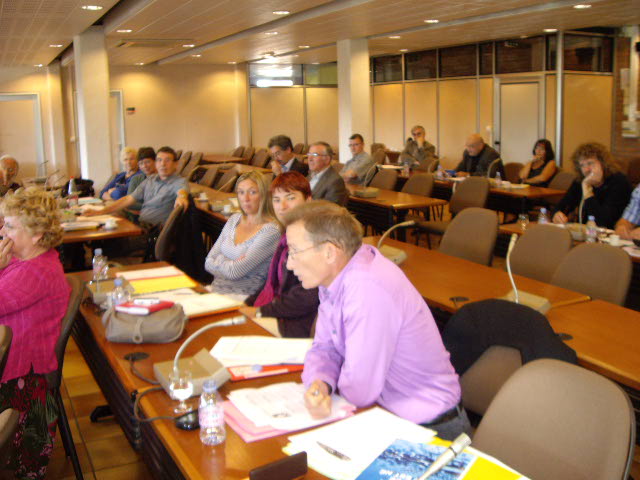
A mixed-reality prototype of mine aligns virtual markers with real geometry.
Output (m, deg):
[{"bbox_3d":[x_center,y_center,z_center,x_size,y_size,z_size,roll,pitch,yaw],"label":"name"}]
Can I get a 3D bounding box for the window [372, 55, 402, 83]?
[{"bbox_3d":[1.456,-3.660,15.136,0.060,0.580,1.180,-7,12,-26],"label":"window"}]

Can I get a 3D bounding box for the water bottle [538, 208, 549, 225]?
[{"bbox_3d":[1.456,-0.127,4.590,0.064,0.168,0.064,-7,12,-26],"label":"water bottle"}]

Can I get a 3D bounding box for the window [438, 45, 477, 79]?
[{"bbox_3d":[2.519,-3.221,12.759,0.060,0.513,1.093,-6,11,-26],"label":"window"}]

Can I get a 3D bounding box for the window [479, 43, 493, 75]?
[{"bbox_3d":[2.869,-3.109,12.083,0.060,0.513,0.375,-6,11,-26],"label":"window"}]

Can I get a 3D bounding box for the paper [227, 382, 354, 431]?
[{"bbox_3d":[-0.079,0.439,1.940,0.290,0.020,0.270,-6,11,-26],"label":"paper"}]

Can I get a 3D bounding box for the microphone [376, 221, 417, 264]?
[{"bbox_3d":[0.405,0.004,3.920,0.290,0.205,0.210,-6,11,-26],"label":"microphone"}]

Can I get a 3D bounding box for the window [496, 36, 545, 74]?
[{"bbox_3d":[3.162,-2.943,11.172,0.060,0.580,1.180,-6,11,-26],"label":"window"}]

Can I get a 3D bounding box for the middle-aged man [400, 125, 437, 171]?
[{"bbox_3d":[1.378,-0.979,10.226,0.560,1.320,0.700,8,14,41],"label":"middle-aged man"}]

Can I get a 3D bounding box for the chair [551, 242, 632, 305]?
[{"bbox_3d":[1.210,0.452,3.514,0.600,0.880,0.500,-7,12,-26],"label":"chair"}]

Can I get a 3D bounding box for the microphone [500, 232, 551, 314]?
[{"bbox_3d":[0.820,0.132,2.847,0.220,0.305,0.210,-6,11,-26],"label":"microphone"}]

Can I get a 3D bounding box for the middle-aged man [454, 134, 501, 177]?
[{"bbox_3d":[1.955,-0.627,8.508,0.750,1.250,0.580,-6,11,-26],"label":"middle-aged man"}]

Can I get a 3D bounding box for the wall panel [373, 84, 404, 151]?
[{"bbox_3d":[1.503,-2.327,15.375,0.060,2.100,1.200,-7,12,-26],"label":"wall panel"}]

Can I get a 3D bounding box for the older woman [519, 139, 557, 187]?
[{"bbox_3d":[2.472,-0.563,8.174,0.700,1.220,0.480,-10,14,-41],"label":"older woman"}]

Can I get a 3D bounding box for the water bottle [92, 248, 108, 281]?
[{"bbox_3d":[-1.105,0.131,3.524,0.066,0.163,0.066,-6,11,-26],"label":"water bottle"}]

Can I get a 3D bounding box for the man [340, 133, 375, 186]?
[{"bbox_3d":[0.388,-0.635,8.564,0.720,1.280,0.540,-7,11,-28],"label":"man"}]

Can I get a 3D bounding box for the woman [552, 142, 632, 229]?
[{"bbox_3d":[1.855,-0.010,4.883,0.780,1.300,0.580,-6,11,-26],"label":"woman"}]

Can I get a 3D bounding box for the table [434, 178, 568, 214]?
[{"bbox_3d":[1.872,-0.219,7.557,0.600,0.750,1.820,-7,12,-26],"label":"table"}]

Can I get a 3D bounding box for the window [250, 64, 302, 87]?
[{"bbox_3d":[-0.927,-3.428,14.640,1.220,0.460,0.060,-6,11,-26],"label":"window"}]

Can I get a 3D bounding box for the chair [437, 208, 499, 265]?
[{"bbox_3d":[0.817,0.251,4.693,0.600,0.890,0.500,-7,12,-26],"label":"chair"}]

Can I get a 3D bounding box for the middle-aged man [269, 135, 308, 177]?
[{"bbox_3d":[-0.382,-0.341,6.838,0.740,1.330,0.560,-7,12,-29],"label":"middle-aged man"}]

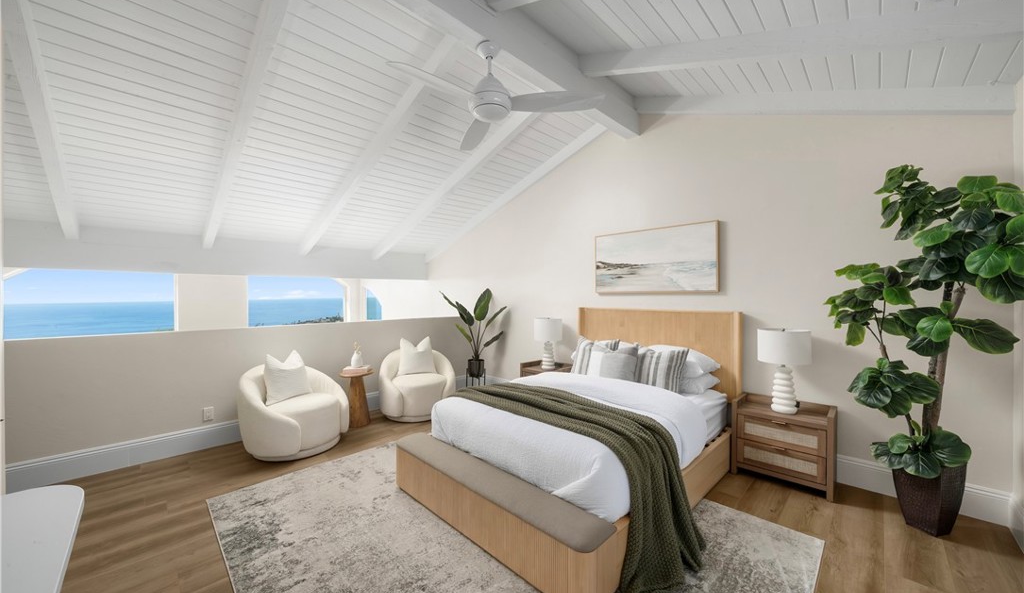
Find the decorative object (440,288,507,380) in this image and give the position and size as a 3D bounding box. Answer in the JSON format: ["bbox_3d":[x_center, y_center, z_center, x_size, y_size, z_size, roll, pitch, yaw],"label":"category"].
[{"bbox_3d":[-0.533,0.499,5.124,0.880,1.261,0.620,0,0,-12],"label":"decorative object"}]

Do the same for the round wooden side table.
[{"bbox_3d":[-1.702,1.117,4.074,0.345,0.567,0.345,0,0,-22],"label":"round wooden side table"}]

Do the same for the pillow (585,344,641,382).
[{"bbox_3d":[0.931,0.635,3.399,0.470,0.440,0.160,0,-25,43],"label":"pillow"}]

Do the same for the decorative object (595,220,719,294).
[{"bbox_3d":[1.424,-0.365,3.792,1.274,0.647,0.042,0,0,45],"label":"decorative object"}]

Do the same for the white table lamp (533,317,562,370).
[{"bbox_3d":[0.438,0.570,4.466,0.345,0.625,0.345,0,0,0],"label":"white table lamp"}]

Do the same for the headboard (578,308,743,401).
[{"bbox_3d":[1.400,0.773,3.742,1.600,1.280,0.150,0,1,43],"label":"headboard"}]

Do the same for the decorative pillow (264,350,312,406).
[{"bbox_3d":[-2.176,0.773,3.610,0.160,0.490,0.490,-15,-4,18],"label":"decorative pillow"}]

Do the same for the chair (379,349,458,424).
[{"bbox_3d":[-1.150,1.046,4.466,0.880,0.707,0.840,0,0,-24],"label":"chair"}]

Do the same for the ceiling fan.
[{"bbox_3d":[-0.015,-1.434,2.452,1.220,0.521,1.360,0,0,12],"label":"ceiling fan"}]

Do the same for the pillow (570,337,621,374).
[{"bbox_3d":[0.828,0.633,3.664,0.480,0.460,0.160,0,-25,43],"label":"pillow"}]

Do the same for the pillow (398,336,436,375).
[{"bbox_3d":[-1.183,0.741,4.606,0.470,0.460,0.170,0,-15,-21],"label":"pillow"}]

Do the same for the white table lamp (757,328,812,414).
[{"bbox_3d":[2.134,0.579,2.903,0.345,0.650,0.345,0,1,43],"label":"white table lamp"}]

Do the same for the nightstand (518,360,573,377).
[{"bbox_3d":[0.451,1.133,4.513,0.610,0.585,0.370,0,1,43],"label":"nightstand"}]

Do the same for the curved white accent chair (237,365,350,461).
[{"bbox_3d":[-2.050,1.045,3.544,0.870,0.770,0.900,0,0,20],"label":"curved white accent chair"}]

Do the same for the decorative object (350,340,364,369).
[{"bbox_3d":[-1.735,0.653,4.146,0.120,0.285,0.120,0,0,20],"label":"decorative object"}]

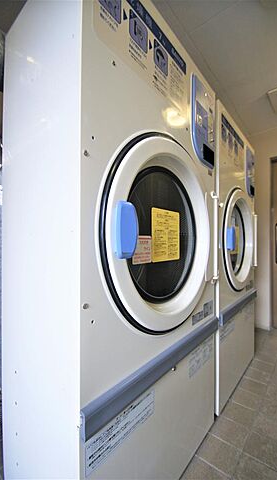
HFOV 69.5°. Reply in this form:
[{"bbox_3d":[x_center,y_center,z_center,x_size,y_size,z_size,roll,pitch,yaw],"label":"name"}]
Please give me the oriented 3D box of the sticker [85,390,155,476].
[{"bbox_3d":[-0.033,0.521,0.564,0.005,0.083,0.275,0,0,41],"label":"sticker"}]

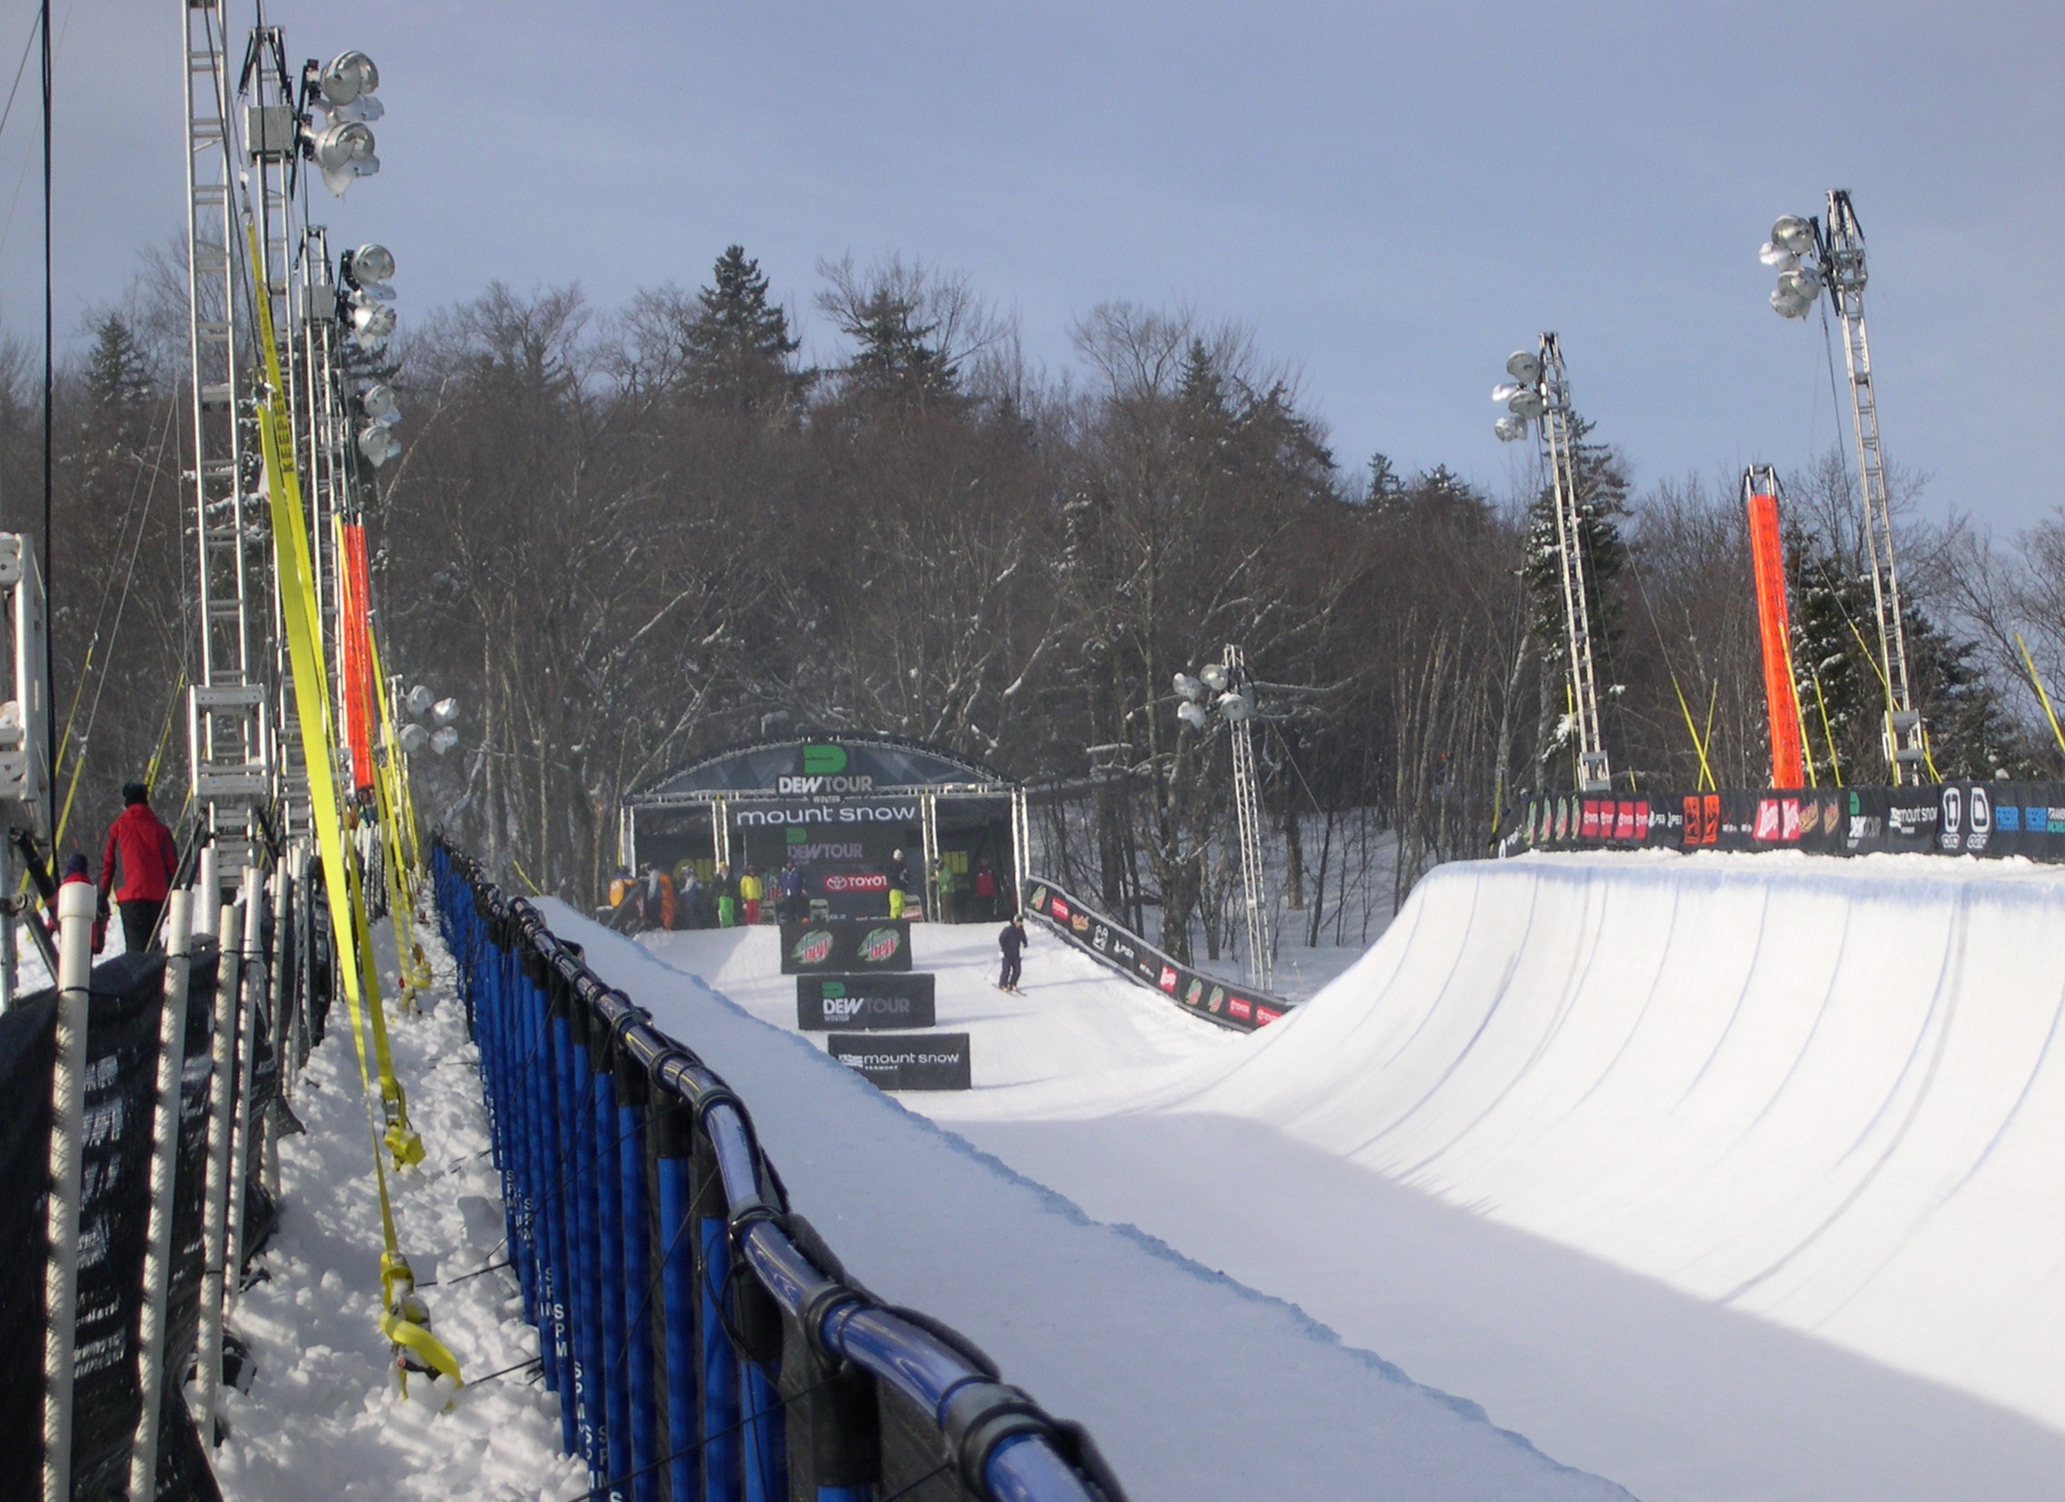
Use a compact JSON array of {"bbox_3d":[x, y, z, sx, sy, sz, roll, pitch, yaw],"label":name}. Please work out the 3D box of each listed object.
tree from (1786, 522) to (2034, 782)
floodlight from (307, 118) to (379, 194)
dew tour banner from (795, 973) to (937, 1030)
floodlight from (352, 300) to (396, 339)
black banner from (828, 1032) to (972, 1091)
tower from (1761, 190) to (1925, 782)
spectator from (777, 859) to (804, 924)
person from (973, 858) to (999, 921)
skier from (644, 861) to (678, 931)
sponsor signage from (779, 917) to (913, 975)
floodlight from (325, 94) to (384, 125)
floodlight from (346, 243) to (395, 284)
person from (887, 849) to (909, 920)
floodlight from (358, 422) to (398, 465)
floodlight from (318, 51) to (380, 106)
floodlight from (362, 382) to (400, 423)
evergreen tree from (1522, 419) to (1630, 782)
[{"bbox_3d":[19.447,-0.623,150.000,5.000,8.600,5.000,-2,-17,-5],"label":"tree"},{"bbox_3d":[-6.787,-5.841,67.000,0.550,0.650,0.600,20,-25,-23],"label":"floodlight"},{"bbox_3d":[-3.623,5.479,149.000,3.000,1.210,0.060,-2,-5,-5],"label":"dew tour banner"},{"bbox_3d":[-9.377,-6.144,97.000,0.650,0.560,0.570,-2,-17,-5],"label":"floodlight"},{"bbox_3d":[-2.782,6.530,143.000,3.000,1.210,0.060,-2,-5,-5],"label":"black banner"},{"bbox_3d":[10.956,-3.076,91.000,1.500,9.300,1.500,-7,-16,10],"label":"tower"},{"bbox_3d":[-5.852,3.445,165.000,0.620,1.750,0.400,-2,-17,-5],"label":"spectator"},{"bbox_3d":[-1.135,3.425,165.000,0.600,1.750,0.400,-2,-17,-5],"label":"person"},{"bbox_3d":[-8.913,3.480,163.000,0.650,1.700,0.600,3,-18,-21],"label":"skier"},{"bbox_3d":[-4.384,4.612,160.000,3.050,1.200,0.100,-3,-16,-5],"label":"sponsor signage"},{"bbox_3d":[-7.273,-6.858,73.000,0.650,0.590,0.570,-2,-17,-5],"label":"floodlight"},{"bbox_3d":[-9.446,-6.938,97.000,0.650,0.590,0.570,-7,-17,11],"label":"floodlight"},{"bbox_3d":[-3.288,3.308,166.000,0.450,1.800,0.550,-9,-16,19],"label":"person"},{"bbox_3d":[-12.039,-5.634,125.000,0.660,0.600,0.570,-7,-17,11],"label":"floodlight"},{"bbox_3d":[-6.723,-6.620,67.000,0.520,0.520,0.550,20,-25,-23],"label":"floodlight"},{"bbox_3d":[-10.734,-5.739,112.000,0.500,0.530,0.530,20,-25,-23],"label":"floodlight"},{"bbox_3d":[13.086,-2.479,162.000,3.000,11.500,3.000,-4,-15,0],"label":"evergreen tree"}]

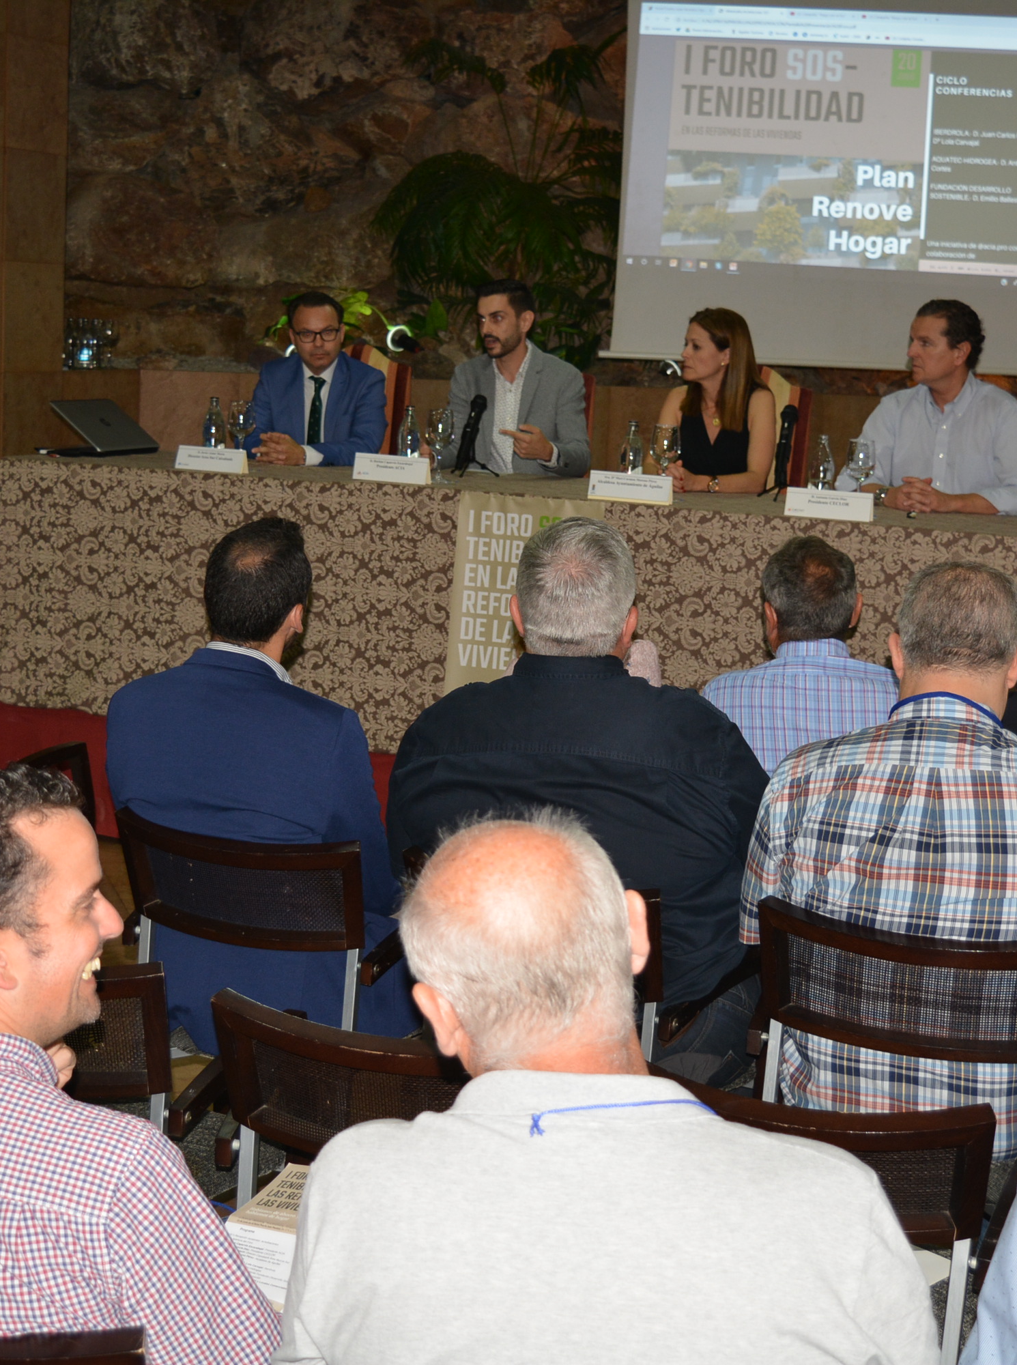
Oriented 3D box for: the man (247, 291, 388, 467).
[{"bbox_3d":[-0.694,-0.615,7.423,0.520,1.308,0.800,5,10,16],"label":"man"}]

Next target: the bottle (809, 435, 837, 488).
[{"bbox_3d":[0.900,-0.593,6.454,0.072,0.212,0.072,6,10,24],"label":"bottle"}]

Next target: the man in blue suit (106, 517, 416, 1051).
[{"bbox_3d":[-0.321,0.332,3.963,0.530,1.270,0.800,7,9,25],"label":"man in blue suit"}]

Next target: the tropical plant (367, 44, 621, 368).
[{"bbox_3d":[0.023,-1.936,9.259,1.200,1.369,1.000,2,9,0],"label":"tropical plant"}]

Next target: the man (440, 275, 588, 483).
[{"bbox_3d":[-0.056,-0.571,7.137,0.550,1.366,0.800,6,10,24],"label":"man"}]

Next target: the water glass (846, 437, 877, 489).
[{"bbox_3d":[0.998,-0.576,6.397,0.083,0.205,0.083,6,10,24],"label":"water glass"}]

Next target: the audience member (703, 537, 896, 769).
[{"bbox_3d":[0.646,0.317,4.417,0.500,1.250,0.800,6,9,23],"label":"audience member"}]

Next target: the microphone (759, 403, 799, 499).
[{"bbox_3d":[0.813,-0.676,6.692,0.110,0.292,0.120,6,10,24],"label":"microphone"}]

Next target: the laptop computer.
[{"bbox_3d":[-1.369,-0.858,7.628,0.250,0.172,0.360,6,10,23],"label":"laptop computer"}]

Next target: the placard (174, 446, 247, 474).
[{"bbox_3d":[-0.870,-0.669,6.766,0.250,0.075,0.045,7,10,27],"label":"placard"}]

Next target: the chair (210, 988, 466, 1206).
[{"bbox_3d":[-0.051,0.755,2.825,0.560,0.800,0.560,7,10,26],"label":"chair"}]

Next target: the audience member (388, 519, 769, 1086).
[{"bbox_3d":[0.190,0.388,3.755,0.600,1.320,0.820,6,10,24],"label":"audience member"}]

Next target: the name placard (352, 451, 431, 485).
[{"bbox_3d":[-0.327,-0.619,6.586,0.250,0.078,0.045,6,9,24],"label":"name placard"}]

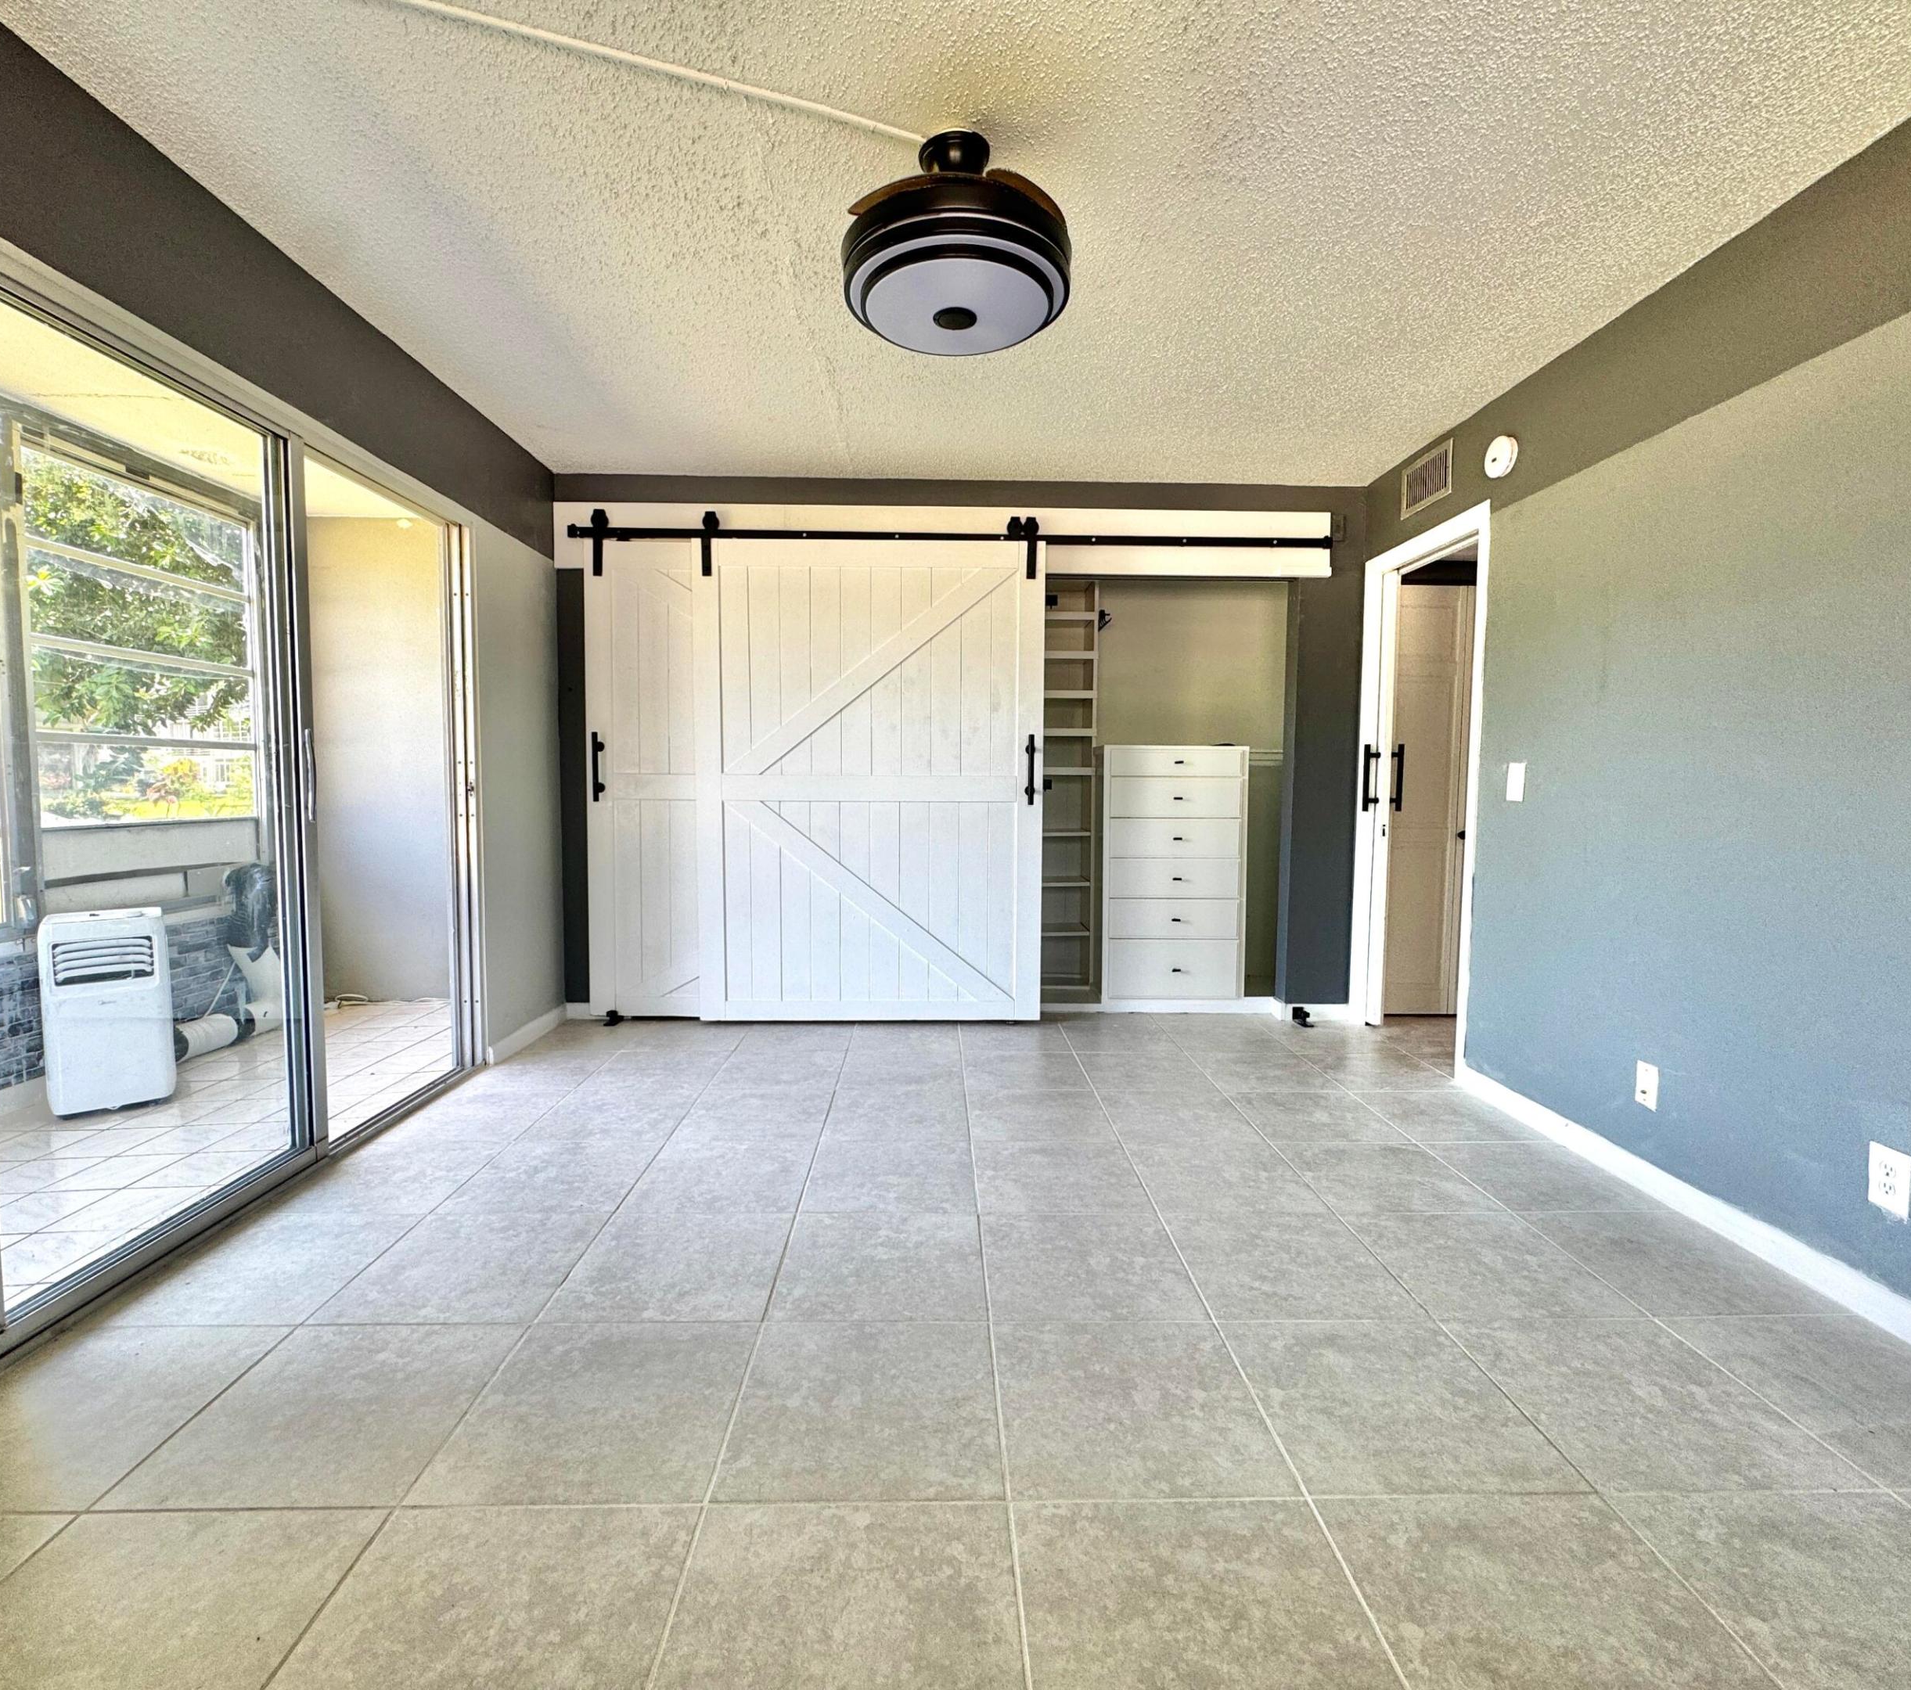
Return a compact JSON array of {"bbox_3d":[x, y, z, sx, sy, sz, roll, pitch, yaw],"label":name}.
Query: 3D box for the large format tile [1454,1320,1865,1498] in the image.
[{"bbox_3d":[1.223,1.001,1.649,0.455,0.015,0.460,0,4,-1],"label":"large format tile"}]

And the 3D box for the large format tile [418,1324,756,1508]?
[{"bbox_3d":[-0.609,0.982,1.599,0.455,0.010,0.455,0,4,-1],"label":"large format tile"}]

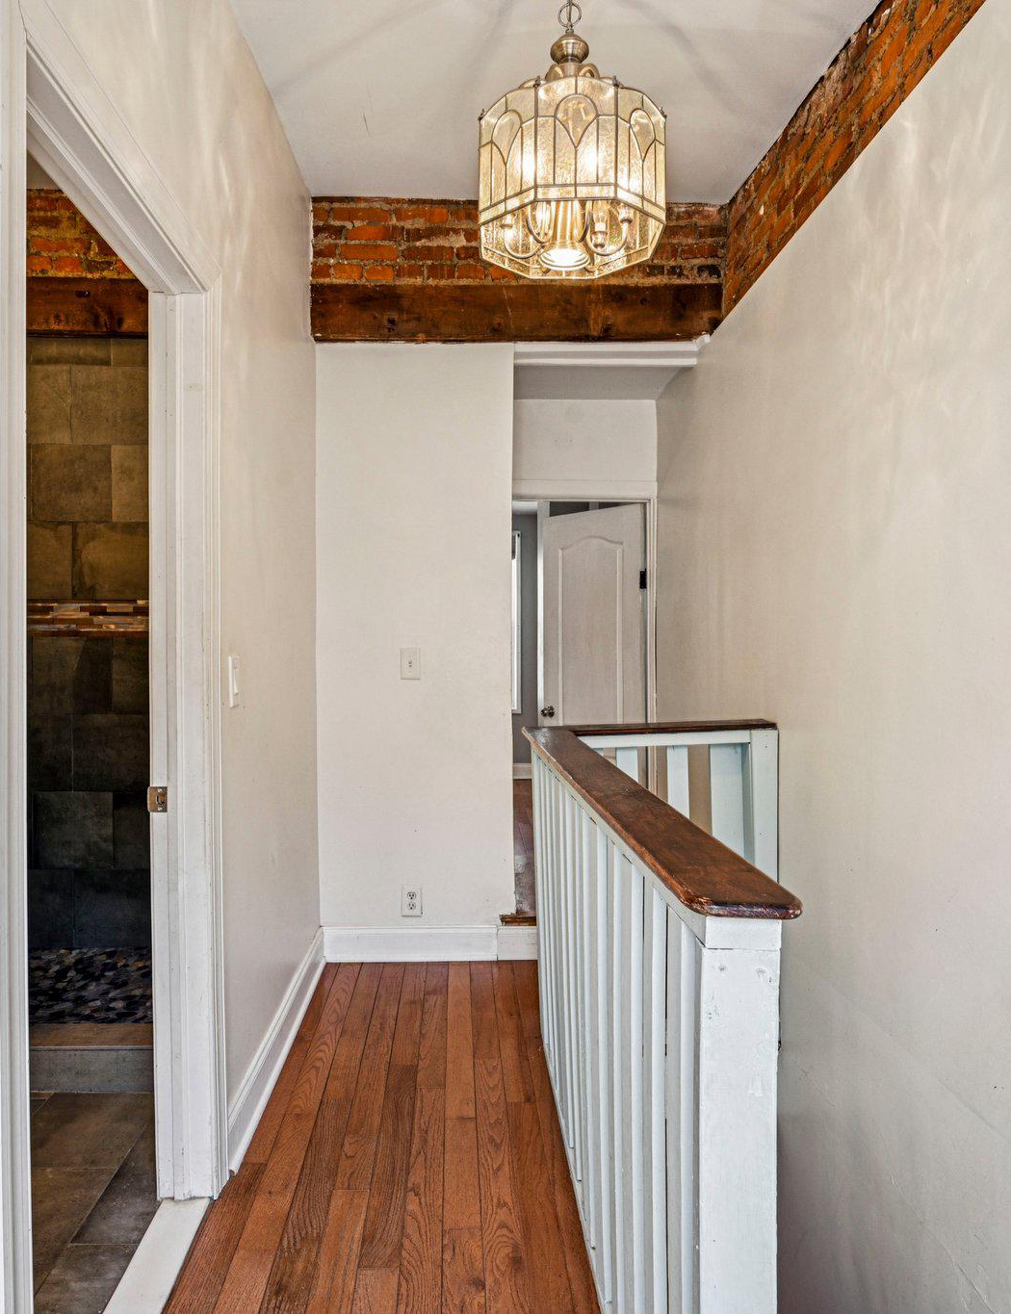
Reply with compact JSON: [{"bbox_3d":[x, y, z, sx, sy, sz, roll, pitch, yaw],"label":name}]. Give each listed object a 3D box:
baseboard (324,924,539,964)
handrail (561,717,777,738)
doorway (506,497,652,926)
[{"bbox_3d":[-0.262,1.083,3.315,0.840,0.142,0.020,0,1,-3],"label":"baseboard"},{"bbox_3d":[0.500,0.219,2.695,0.670,0.025,0.120,-1,1,-3],"label":"handrail"},{"bbox_3d":[0.355,0.140,4.200,0.690,1.820,0.130,0,1,-3],"label":"doorway"}]

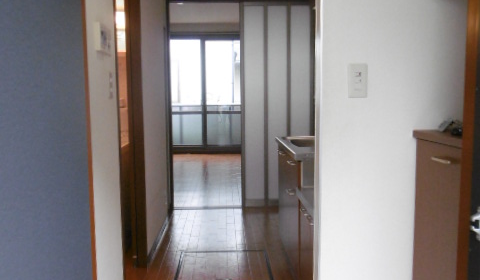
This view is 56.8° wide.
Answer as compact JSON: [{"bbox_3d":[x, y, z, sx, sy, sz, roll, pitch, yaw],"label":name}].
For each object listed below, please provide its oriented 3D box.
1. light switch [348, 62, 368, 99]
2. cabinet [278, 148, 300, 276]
[{"bbox_3d":[0.418,-0.208,1.564,0.070,0.120,0.010,-1,6,-2],"label":"light switch"},{"bbox_3d":[0.575,0.436,3.054,0.510,0.720,0.931,-1,6,-2],"label":"cabinet"}]

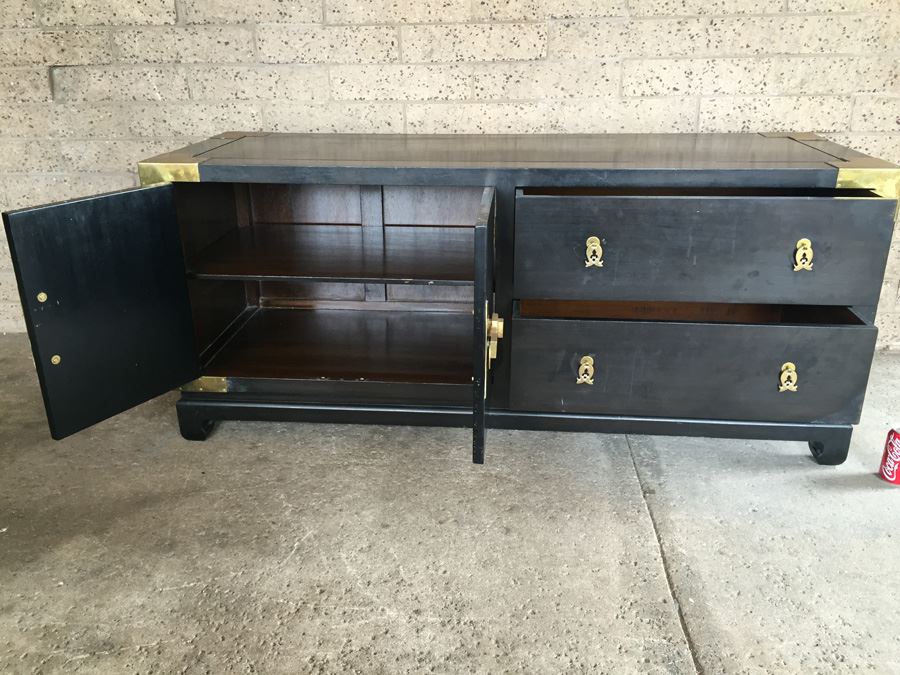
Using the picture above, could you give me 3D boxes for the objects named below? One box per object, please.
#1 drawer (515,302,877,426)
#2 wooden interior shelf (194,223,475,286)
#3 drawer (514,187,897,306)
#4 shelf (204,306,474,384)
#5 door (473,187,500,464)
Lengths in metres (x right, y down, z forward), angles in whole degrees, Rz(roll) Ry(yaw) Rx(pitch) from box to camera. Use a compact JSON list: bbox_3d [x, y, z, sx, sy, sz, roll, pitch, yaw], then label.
[{"bbox_3d":[0.500,-0.017,1.734,0.707,0.208,0.460,2,23,5],"label":"drawer"},{"bbox_3d":[-0.249,-0.214,1.909,0.752,0.013,0.443,2,23,5],"label":"wooden interior shelf"},{"bbox_3d":[0.501,-0.251,1.675,0.707,0.208,0.460,2,23,5],"label":"drawer"},{"bbox_3d":[-0.247,0.020,1.990,0.748,0.020,0.473,2,23,5],"label":"shelf"},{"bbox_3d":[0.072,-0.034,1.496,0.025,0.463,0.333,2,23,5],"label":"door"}]

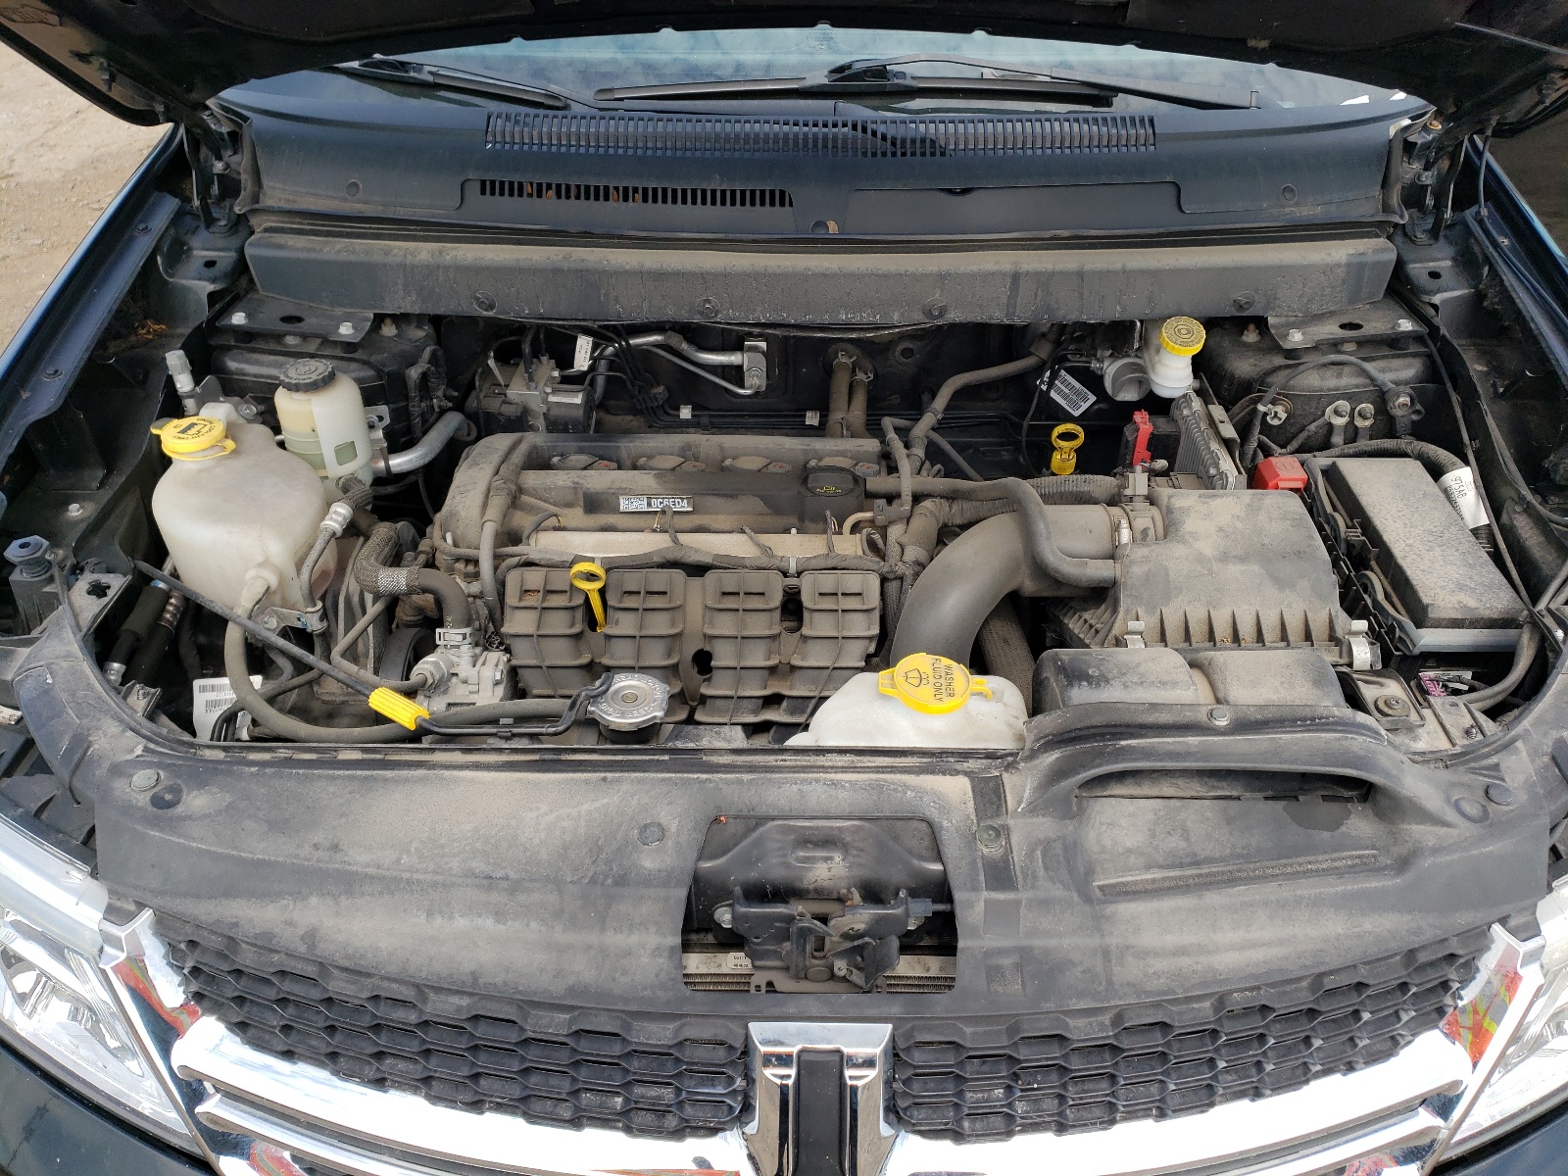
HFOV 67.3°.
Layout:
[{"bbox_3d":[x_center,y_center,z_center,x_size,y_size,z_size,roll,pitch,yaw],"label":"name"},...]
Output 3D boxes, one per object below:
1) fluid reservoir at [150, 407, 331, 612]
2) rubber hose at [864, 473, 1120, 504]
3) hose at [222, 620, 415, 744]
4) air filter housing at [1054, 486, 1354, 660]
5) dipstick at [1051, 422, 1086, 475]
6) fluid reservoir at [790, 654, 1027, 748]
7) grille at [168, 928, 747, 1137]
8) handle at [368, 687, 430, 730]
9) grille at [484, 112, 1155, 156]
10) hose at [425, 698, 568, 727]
[{"bbox_3d":[-0.554,-0.082,1.209,0.156,0.187,0.158,1,38,1],"label":"fluid reservoir"},{"bbox_3d":[0.228,-0.110,1.305,0.282,0.025,0.028,-1,35,-1],"label":"rubber hose"},{"bbox_3d":[-0.406,0.083,1.030,0.168,0.065,0.110,-1,35,-1],"label":"hose"},{"bbox_3d":[0.398,0.029,1.124,0.241,0.153,0.212,1,38,1],"label":"air filter housing"},{"bbox_3d":[0.312,-0.142,1.292,0.036,0.065,0.028,1,38,1],"label":"dipstick"},{"bbox_3d":[0.102,0.144,1.019,0.200,0.170,0.125,-1,35,-1],"label":"fluid reservoir"},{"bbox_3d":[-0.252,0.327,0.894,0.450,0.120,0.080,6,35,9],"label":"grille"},{"bbox_3d":[-0.315,0.099,0.960,0.056,0.019,0.019,21,40,27],"label":"handle"},{"bbox_3d":[0.044,-0.548,1.432,0.813,0.026,0.074,1,52,1],"label":"grille"},{"bbox_3d":[-0.241,0.105,0.990,0.119,0.018,0.019,-1,35,-1],"label":"hose"}]

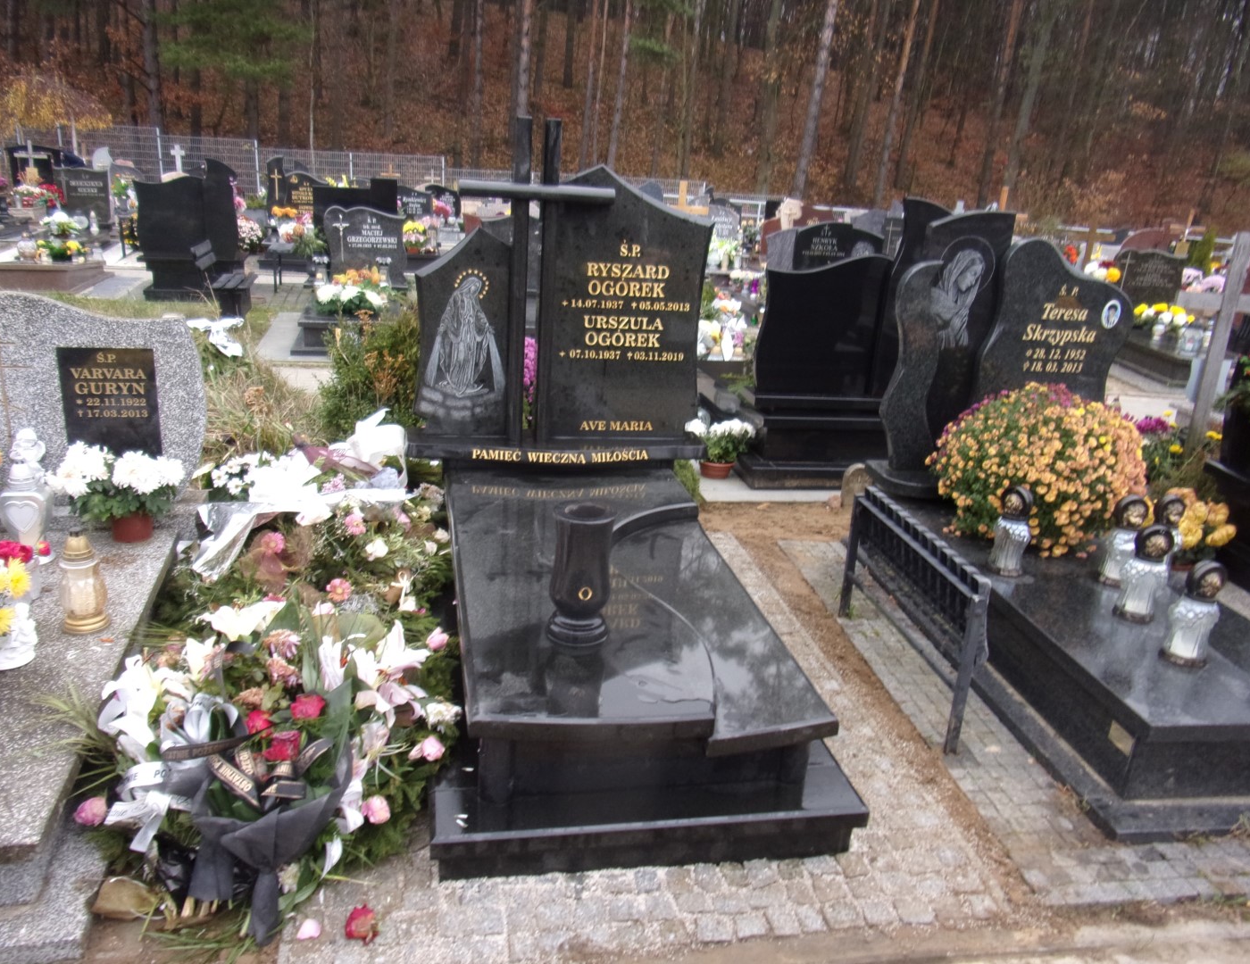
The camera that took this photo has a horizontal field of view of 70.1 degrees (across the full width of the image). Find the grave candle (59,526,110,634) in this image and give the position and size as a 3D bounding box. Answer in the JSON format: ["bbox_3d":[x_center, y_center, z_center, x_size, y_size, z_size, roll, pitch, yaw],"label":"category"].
[{"bbox_3d":[-1.401,0.252,2.282,0.110,0.268,0.110,0,19,-12],"label":"grave candle"}]

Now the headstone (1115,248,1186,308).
[{"bbox_3d":[6.098,-2.318,10.400,0.806,0.797,0.096,3,18,-2],"label":"headstone"}]

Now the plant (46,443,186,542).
[{"bbox_3d":[-1.807,0.036,3.178,0.436,0.355,0.370,0,18,-12],"label":"plant"}]

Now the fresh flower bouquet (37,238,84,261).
[{"bbox_3d":[-6.036,-2.492,9.532,0.400,0.240,0.300,-2,19,-19],"label":"fresh flower bouquet"}]

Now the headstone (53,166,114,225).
[{"bbox_3d":[-7.382,-3.896,12.155,0.700,0.740,0.120,-2,19,-19],"label":"headstone"}]

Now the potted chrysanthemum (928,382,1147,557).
[{"bbox_3d":[1.502,-0.049,3.283,0.735,0.630,0.735,2,18,-7],"label":"potted chrysanthemum"}]

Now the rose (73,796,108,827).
[{"bbox_3d":[-1.052,0.649,1.756,0.060,0.057,0.060,0,19,-12],"label":"rose"}]

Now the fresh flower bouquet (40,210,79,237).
[{"bbox_3d":[-6.859,-3.137,10.813,0.370,0.320,0.340,-2,19,-19],"label":"fresh flower bouquet"}]

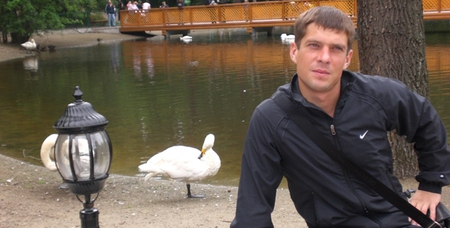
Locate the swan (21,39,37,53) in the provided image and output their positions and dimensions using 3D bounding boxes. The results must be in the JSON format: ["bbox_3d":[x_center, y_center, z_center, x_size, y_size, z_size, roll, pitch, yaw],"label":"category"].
[{"bbox_3d":[-8.667,-2.982,29.300,0.760,0.650,0.360,3,11,30],"label":"swan"}]

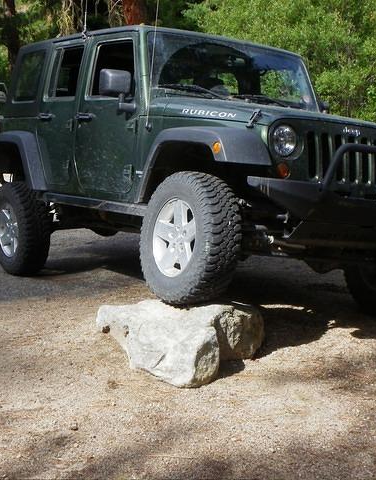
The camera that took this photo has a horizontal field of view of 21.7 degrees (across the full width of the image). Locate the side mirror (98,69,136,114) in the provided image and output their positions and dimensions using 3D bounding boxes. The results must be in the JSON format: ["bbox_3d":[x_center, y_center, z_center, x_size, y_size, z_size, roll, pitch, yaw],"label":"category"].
[{"bbox_3d":[-0.454,-0.981,6.486,0.240,0.270,0.160,4,3,-29],"label":"side mirror"}]

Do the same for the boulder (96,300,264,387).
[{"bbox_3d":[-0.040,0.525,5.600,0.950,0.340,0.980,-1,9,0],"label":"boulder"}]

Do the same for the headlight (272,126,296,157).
[{"bbox_3d":[0.530,-0.559,5.525,0.180,0.180,0.100,4,-3,-29],"label":"headlight"}]

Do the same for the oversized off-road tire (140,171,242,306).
[{"bbox_3d":[0.007,-0.005,5.801,0.260,0.800,0.800,6,4,-31],"label":"oversized off-road tire"}]

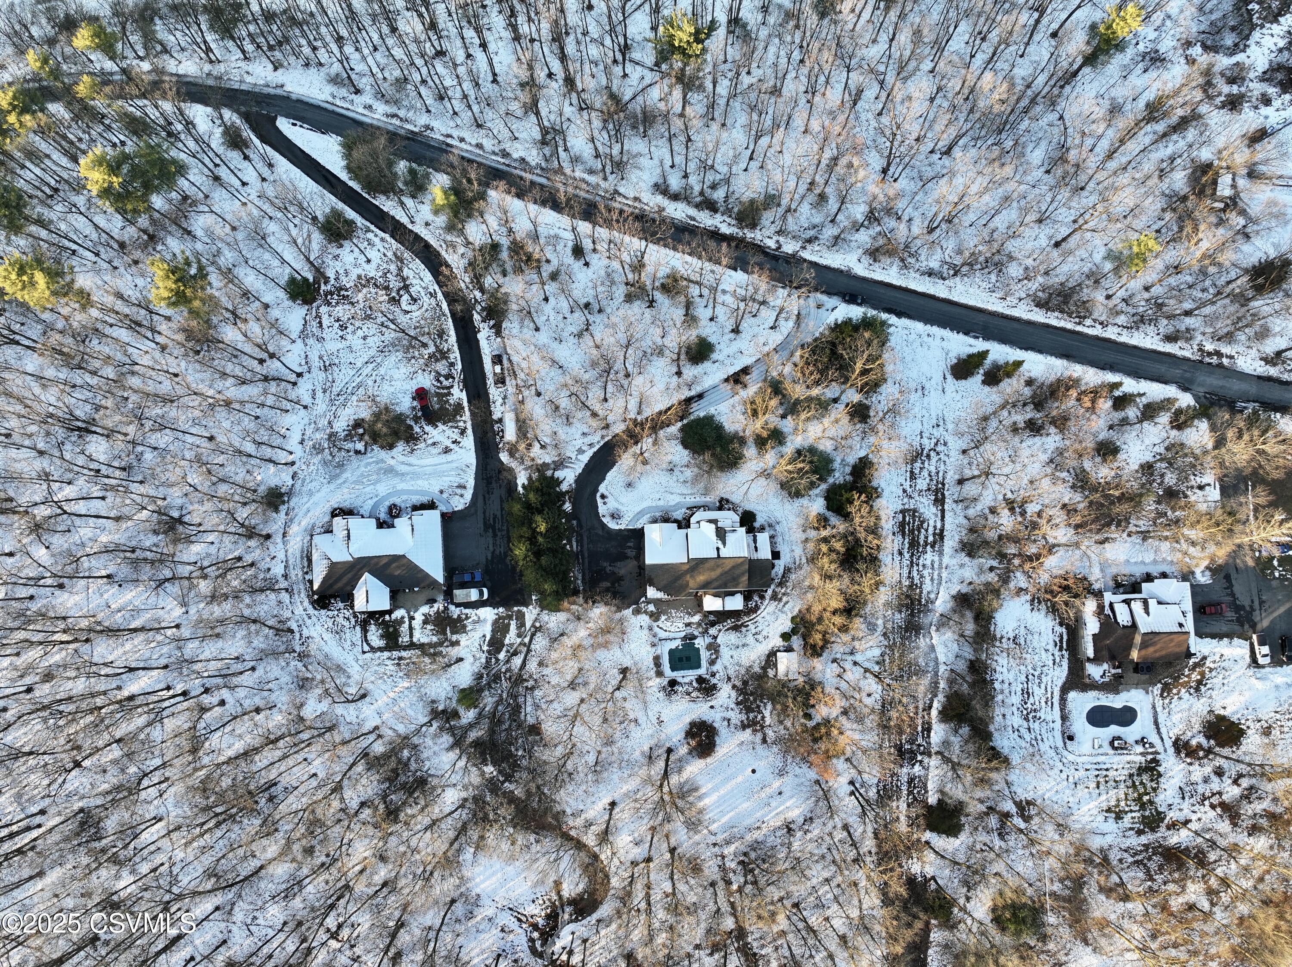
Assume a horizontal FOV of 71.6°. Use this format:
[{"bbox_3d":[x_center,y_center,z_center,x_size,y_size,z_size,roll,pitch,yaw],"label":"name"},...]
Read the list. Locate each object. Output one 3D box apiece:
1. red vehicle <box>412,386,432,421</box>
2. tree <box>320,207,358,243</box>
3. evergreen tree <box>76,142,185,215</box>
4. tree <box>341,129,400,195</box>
[{"bbox_3d":[-39.160,-14.070,157.460,1.950,1.800,5.700,-19,85,-1],"label":"red vehicle"},{"bbox_3d":[-54.680,-44.820,158.380,6.200,9.000,6.200,0,85,1],"label":"tree"},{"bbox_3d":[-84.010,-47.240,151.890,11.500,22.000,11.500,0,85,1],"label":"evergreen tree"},{"bbox_3d":[-47.780,-54.520,156.180,8.600,15.000,8.600,0,85,1],"label":"tree"}]

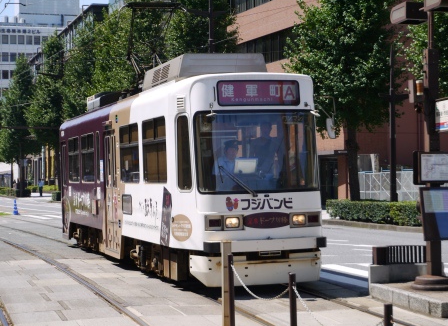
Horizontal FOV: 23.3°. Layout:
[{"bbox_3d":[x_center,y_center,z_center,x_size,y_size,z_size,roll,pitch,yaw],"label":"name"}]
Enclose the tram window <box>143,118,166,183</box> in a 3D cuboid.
[{"bbox_3d":[-1.076,-0.185,16.759,0.060,1.008,1.588,-1,-1,-17],"label":"tram window"}]

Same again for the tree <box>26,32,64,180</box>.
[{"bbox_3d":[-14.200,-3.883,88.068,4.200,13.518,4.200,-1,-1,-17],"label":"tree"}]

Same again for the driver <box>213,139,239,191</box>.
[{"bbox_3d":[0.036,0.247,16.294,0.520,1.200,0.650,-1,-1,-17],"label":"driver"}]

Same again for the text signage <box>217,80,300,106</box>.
[{"bbox_3d":[0.505,-1.003,15.602,1.236,0.363,0.100,-1,-1,-17],"label":"text signage"}]

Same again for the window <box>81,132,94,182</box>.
[{"bbox_3d":[-2.811,-0.101,22.434,0.060,1.008,1.550,-1,-1,-17],"label":"window"}]

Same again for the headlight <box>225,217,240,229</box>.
[{"bbox_3d":[0.114,0.843,15.212,0.220,0.162,0.100,-1,-1,-17],"label":"headlight"}]

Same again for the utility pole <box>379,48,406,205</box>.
[{"bbox_3d":[5.083,-0.910,33.027,0.850,5.433,0.250,-1,-1,-17],"label":"utility pole"}]

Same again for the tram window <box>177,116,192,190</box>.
[{"bbox_3d":[-0.562,-0.144,15.381,0.060,1.053,0.510,-1,-1,-27],"label":"tram window"}]

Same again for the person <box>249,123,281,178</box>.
[{"bbox_3d":[0.668,0.199,16.992,0.520,1.680,0.360,-1,-1,-17],"label":"person"}]

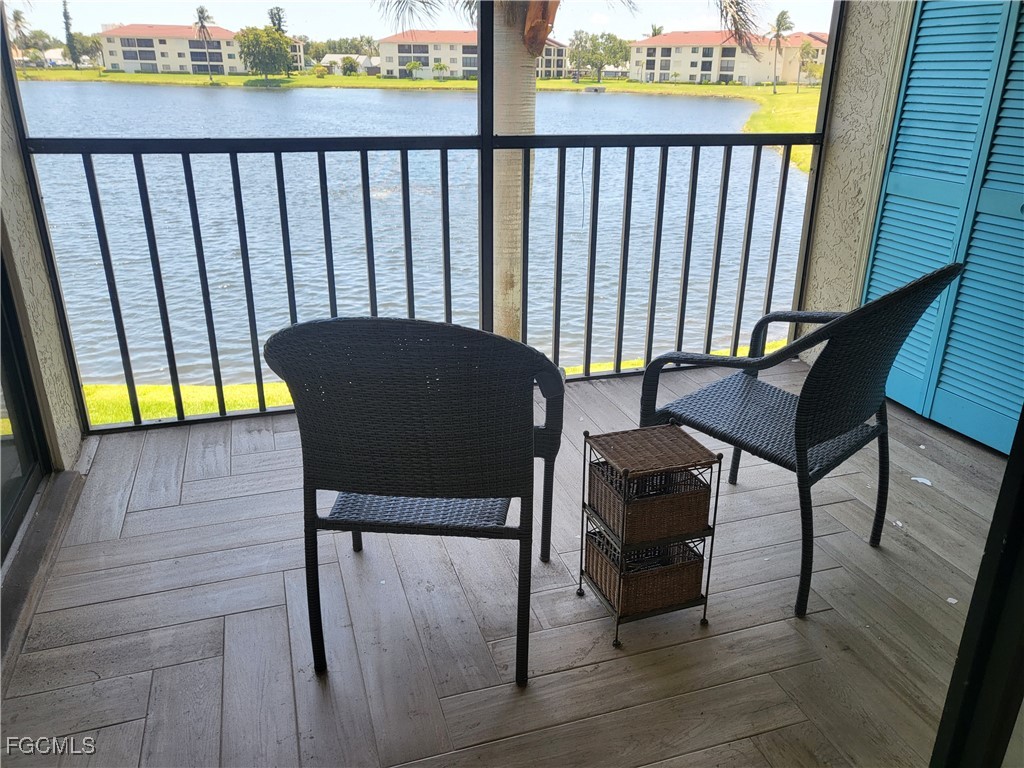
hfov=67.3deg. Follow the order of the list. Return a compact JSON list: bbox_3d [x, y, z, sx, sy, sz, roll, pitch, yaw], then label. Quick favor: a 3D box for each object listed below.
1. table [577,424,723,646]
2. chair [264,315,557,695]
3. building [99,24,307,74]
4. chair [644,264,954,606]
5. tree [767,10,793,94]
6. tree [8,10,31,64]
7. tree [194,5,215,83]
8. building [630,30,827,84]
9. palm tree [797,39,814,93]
[{"bbox_3d":[0.338,0.360,1.916,0.265,0.477,0.225,-7,23,-18],"label":"table"},{"bbox_3d":[-0.193,0.187,1.783,0.600,0.890,0.635,2,22,4],"label":"chair"},{"bbox_3d":[-74.333,-81.750,188.311,46.000,11.300,18.000,0,22,-2],"label":"building"},{"bbox_3d":[0.786,0.067,2.101,0.600,0.890,0.635,-19,29,-40],"label":"chair"},{"bbox_3d":[45.787,-56.220,130.594,4.300,12.900,4.300,0,22,0],"label":"tree"},{"bbox_3d":[-104.757,-72.488,162.725,4.500,12.200,4.500,0,22,0],"label":"tree"},{"bbox_3d":[-59.933,-66.047,149.482,4.000,13.500,4.000,0,22,0],"label":"tree"},{"bbox_3d":[49.523,-73.465,172.911,44.000,11.300,18.000,8,23,18],"label":"building"},{"bbox_3d":[50.497,-55.203,133.377,3.300,8.700,3.300,0,22,0],"label":"palm tree"}]

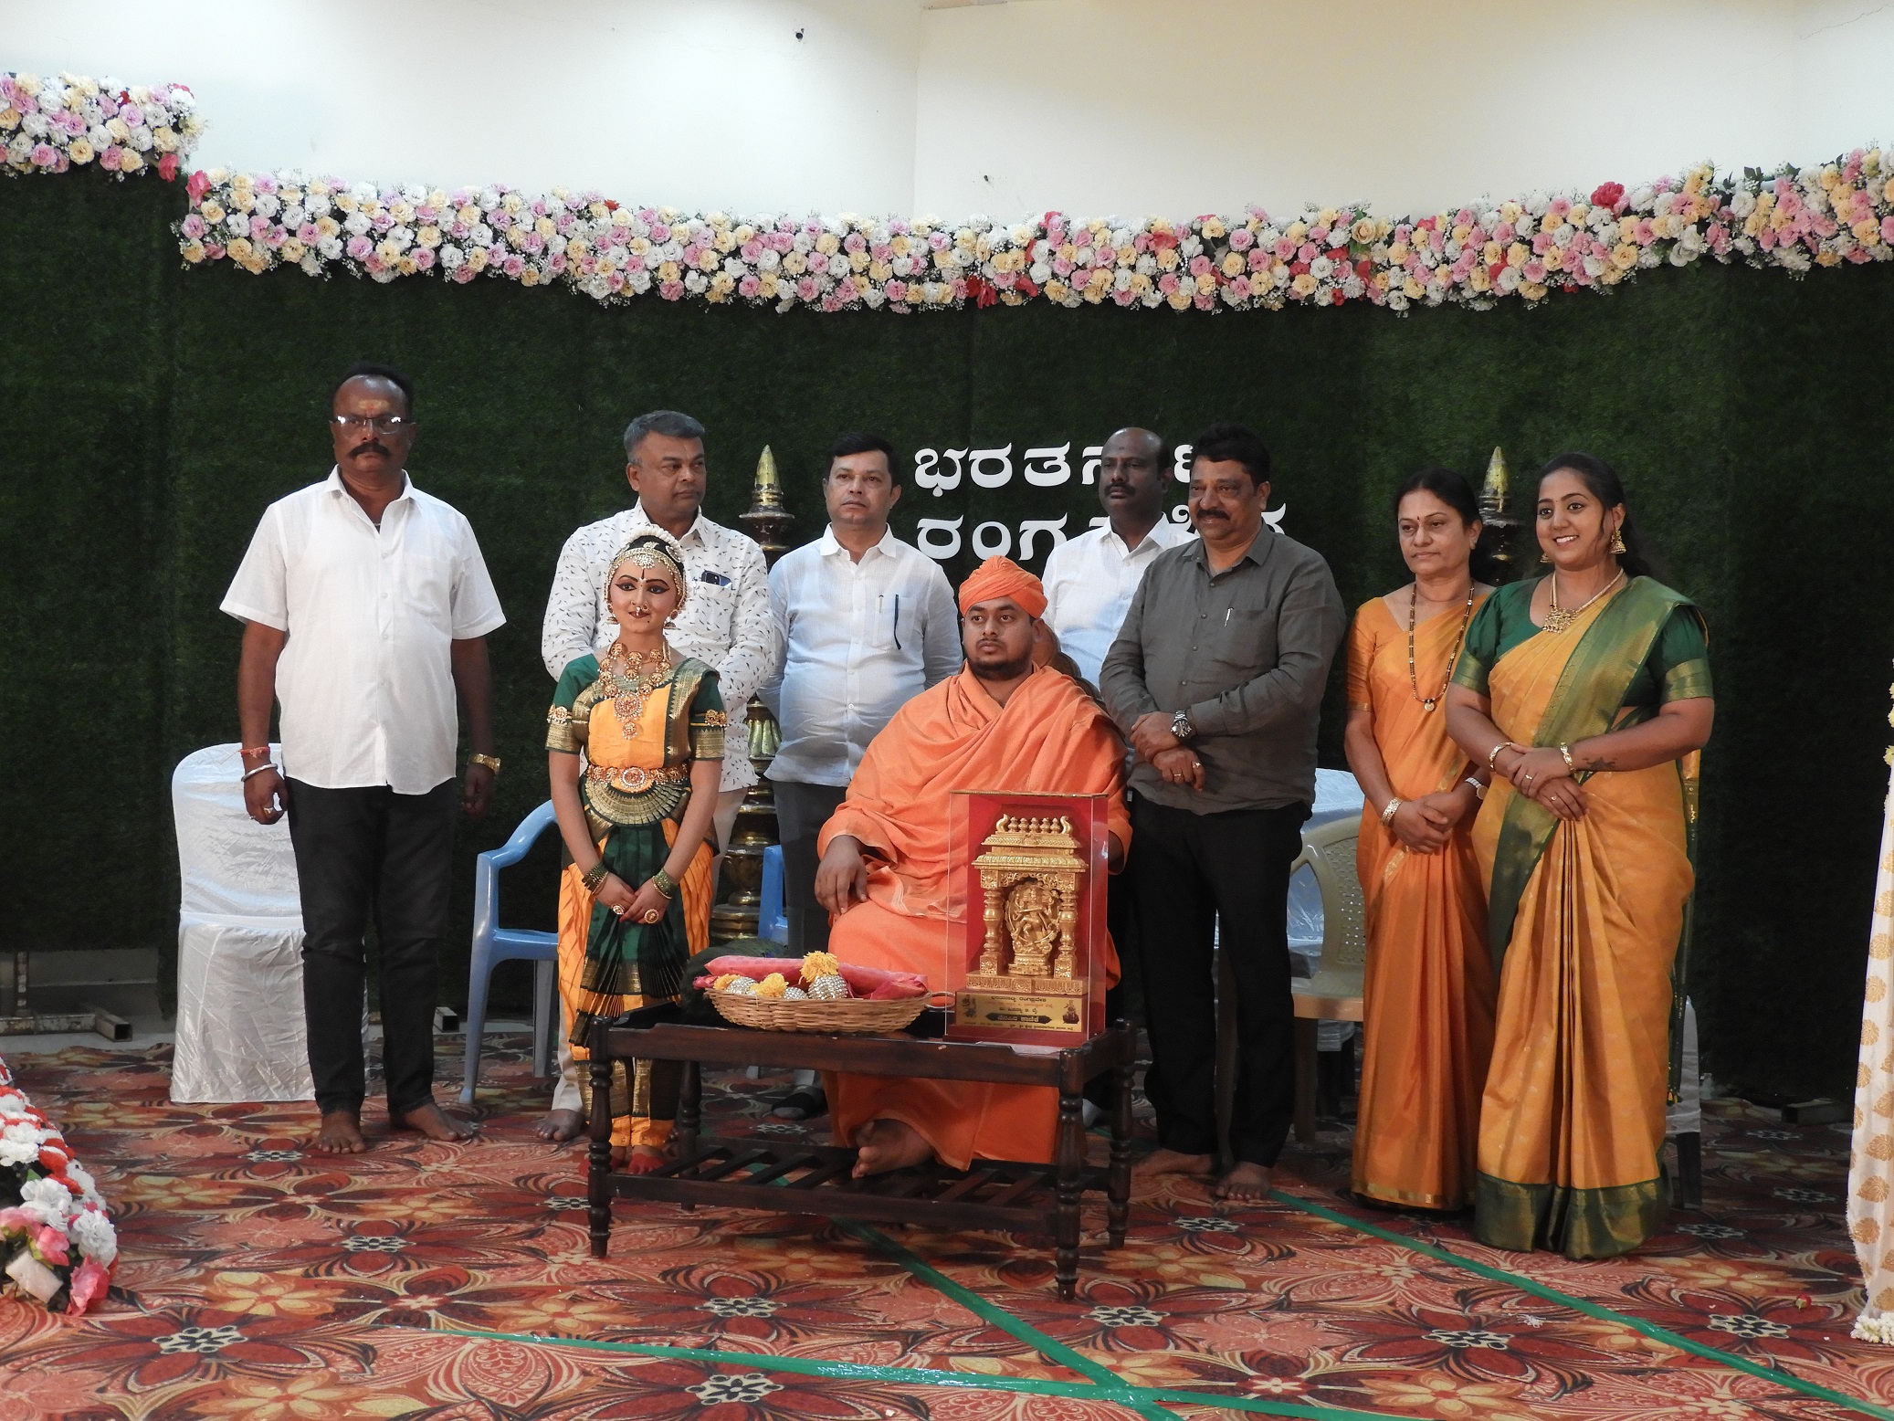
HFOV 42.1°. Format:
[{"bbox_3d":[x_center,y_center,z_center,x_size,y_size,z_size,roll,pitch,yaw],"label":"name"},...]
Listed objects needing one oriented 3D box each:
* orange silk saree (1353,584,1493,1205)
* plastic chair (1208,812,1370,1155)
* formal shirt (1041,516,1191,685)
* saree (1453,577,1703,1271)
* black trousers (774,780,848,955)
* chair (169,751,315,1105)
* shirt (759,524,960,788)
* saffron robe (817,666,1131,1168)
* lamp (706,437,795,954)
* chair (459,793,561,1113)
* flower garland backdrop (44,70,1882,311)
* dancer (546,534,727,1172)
[{"bbox_3d":[1.037,0.401,5.333,0.390,1.310,0.340,2,3,27],"label":"orange silk saree"},{"bbox_3d":[0.966,0.637,5.768,0.550,0.800,0.550,2,2,22],"label":"plastic chair"},{"bbox_3d":[0.441,-0.134,6.100,0.500,0.700,0.300,1,3,9],"label":"formal shirt"},{"bbox_3d":[1.281,0.403,4.998,0.490,1.342,0.400,2,3,29],"label":"saree"},{"bbox_3d":[-0.244,0.457,6.178,0.380,1.000,0.280,1,3,0],"label":"black trousers"},{"bbox_3d":[-1.705,0.520,6.382,0.490,0.890,0.540,0,3,-9],"label":"chair"},{"bbox_3d":[-0.219,-0.132,6.151,0.510,0.670,0.310,1,3,0],"label":"shirt"},{"bbox_3d":[0.069,0.449,5.772,0.700,1.096,0.740,2,2,16],"label":"saffron robe"},{"bbox_3d":[-0.506,0.117,6.763,0.400,1.680,0.400,1,3,0],"label":"lamp"},{"bbox_3d":[-0.875,0.565,6.334,0.560,0.830,0.550,1,3,16],"label":"chair"},{"bbox_3d":[-0.157,-1.529,7.336,5.500,0.580,1.000,1,3,5],"label":"flower garland backdrop"},{"bbox_3d":[-0.695,0.309,5.522,0.390,1.402,0.310,1,2,2],"label":"dancer"}]

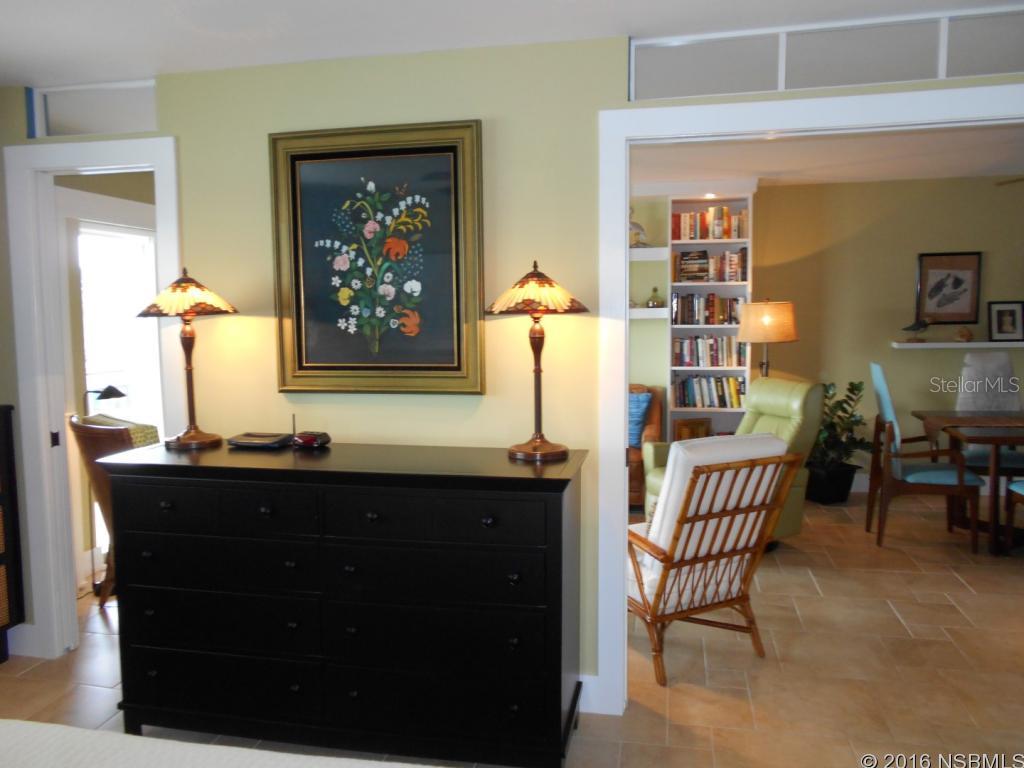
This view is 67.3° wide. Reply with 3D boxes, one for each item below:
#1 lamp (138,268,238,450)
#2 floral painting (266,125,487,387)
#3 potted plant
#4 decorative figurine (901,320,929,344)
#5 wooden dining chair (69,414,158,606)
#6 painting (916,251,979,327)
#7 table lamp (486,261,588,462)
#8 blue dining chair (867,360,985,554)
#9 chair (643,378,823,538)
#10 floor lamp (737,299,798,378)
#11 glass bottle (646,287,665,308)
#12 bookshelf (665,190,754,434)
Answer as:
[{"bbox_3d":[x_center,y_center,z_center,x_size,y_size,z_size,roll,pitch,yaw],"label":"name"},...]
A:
[{"bbox_3d":[-1.193,-0.094,2.853,0.345,0.660,0.345,0,5,12],"label":"lamp"},{"bbox_3d":[-0.493,-0.444,2.823,0.807,0.956,0.050,1,6,12],"label":"floral painting"},{"bbox_3d":[2.472,0.435,5.868,0.494,0.912,0.473,1,6,12],"label":"potted plant"},{"bbox_3d":[3.122,-0.414,5.946,0.200,0.185,0.080,1,5,18],"label":"decorative figurine"},{"bbox_3d":[-1.793,0.663,3.846,0.550,0.910,0.520,-5,6,-42],"label":"wooden dining chair"},{"bbox_3d":[3.293,-0.718,5.799,0.422,0.526,0.030,1,6,12],"label":"painting"},{"bbox_3d":[0.087,-0.079,2.574,0.342,0.657,0.342,0,5,12],"label":"table lamp"},{"bbox_3d":[2.563,0.438,4.825,0.635,1.116,0.534,0,6,10],"label":"blue dining chair"},{"bbox_3d":[1.478,0.491,5.013,0.920,1.000,0.780,-3,5,-28],"label":"chair"},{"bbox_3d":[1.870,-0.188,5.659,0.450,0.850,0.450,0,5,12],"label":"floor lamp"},{"bbox_3d":[1.142,-0.686,6.104,0.136,0.164,0.126,1,6,12],"label":"glass bottle"},{"bbox_3d":[1.528,-0.298,6.064,0.631,2.351,0.345,1,6,12],"label":"bookshelf"}]

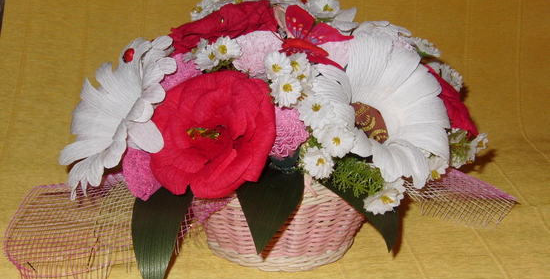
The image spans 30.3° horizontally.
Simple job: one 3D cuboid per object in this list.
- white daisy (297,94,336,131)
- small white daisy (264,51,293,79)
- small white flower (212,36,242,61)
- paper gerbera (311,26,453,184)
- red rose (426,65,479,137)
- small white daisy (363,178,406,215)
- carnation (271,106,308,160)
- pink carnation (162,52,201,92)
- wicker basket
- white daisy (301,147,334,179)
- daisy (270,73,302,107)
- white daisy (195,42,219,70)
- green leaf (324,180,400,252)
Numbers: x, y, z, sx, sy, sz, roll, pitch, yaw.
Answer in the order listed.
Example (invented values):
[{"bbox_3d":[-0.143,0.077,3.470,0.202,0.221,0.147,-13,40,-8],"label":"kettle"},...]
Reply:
[{"bbox_3d":[0.032,-0.021,0.775,0.029,0.028,0.013,0,-9,0],"label":"white daisy"},{"bbox_3d":[0.003,-0.059,0.805,0.022,0.022,0.012,0,-18,0],"label":"small white daisy"},{"bbox_3d":[-0.038,-0.072,0.810,0.024,0.024,0.013,0,-21,0],"label":"small white flower"},{"bbox_3d":[0.085,-0.022,0.800,0.112,0.120,0.050,-9,-12,-27],"label":"paper gerbera"},{"bbox_3d":[0.144,-0.029,0.870,0.055,0.082,0.082,-32,8,21],"label":"red rose"},{"bbox_3d":[0.085,0.044,0.790,0.033,0.028,0.017,-6,8,-17],"label":"small white daisy"},{"bbox_3d":[0.010,-0.005,0.800,0.038,0.044,0.036,-1,-11,-3],"label":"carnation"},{"bbox_3d":[-0.075,-0.054,0.815,0.045,0.038,0.045,9,63,25],"label":"pink carnation"},{"bbox_3d":[0.004,0.052,0.906,0.155,0.090,0.155,0,19,0],"label":"wicker basket"},{"bbox_3d":[0.033,0.018,0.780,0.026,0.026,0.014,-2,0,-7],"label":"white daisy"},{"bbox_3d":[0.009,-0.038,0.785,0.025,0.025,0.013,0,-12,0],"label":"daisy"},{"bbox_3d":[-0.054,-0.067,0.810,0.024,0.024,0.013,5,-20,14],"label":"white daisy"},{"bbox_3d":[0.074,0.059,0.838,0.043,0.080,0.025,-33,-7,-15],"label":"green leaf"}]

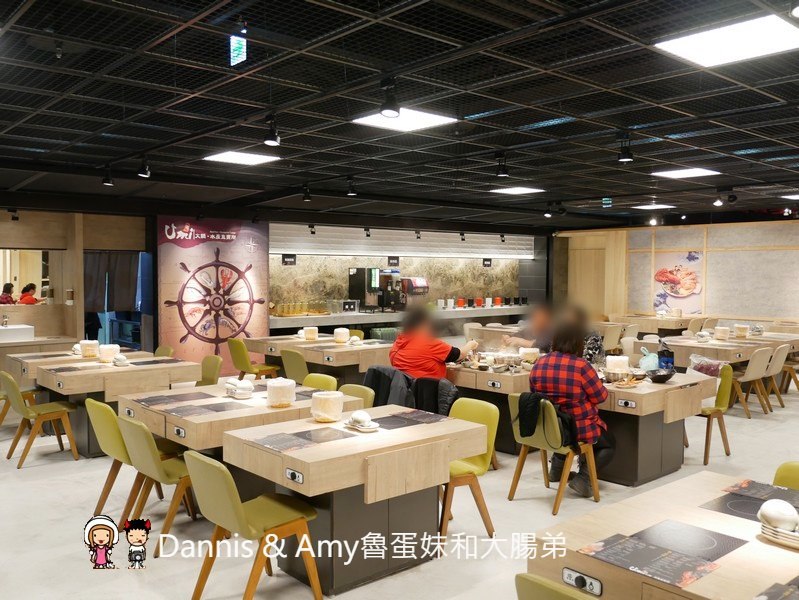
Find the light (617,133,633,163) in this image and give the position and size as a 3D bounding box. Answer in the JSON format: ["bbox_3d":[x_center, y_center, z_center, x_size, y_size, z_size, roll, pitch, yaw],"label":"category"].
[{"bbox_3d":[1.791,-1.211,5.882,0.120,0.235,0.120,-2,3,-42],"label":"light"}]

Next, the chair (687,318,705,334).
[{"bbox_3d":[5.287,0.738,13.636,0.460,0.780,0.510,-2,3,-41],"label":"chair"}]

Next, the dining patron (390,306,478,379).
[{"bbox_3d":[0.394,0.732,6.423,0.780,1.300,0.580,-2,3,-42],"label":"dining patron"}]

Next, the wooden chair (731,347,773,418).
[{"bbox_3d":[3.961,0.941,8.630,0.460,0.770,0.530,-2,3,-42],"label":"wooden chair"}]

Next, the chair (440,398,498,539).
[{"bbox_3d":[0.270,1.061,4.534,0.510,0.780,0.460,-2,3,-41],"label":"chair"}]

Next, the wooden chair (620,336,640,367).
[{"bbox_3d":[3.139,0.871,9.351,0.450,0.790,0.540,-2,3,-42],"label":"wooden chair"}]

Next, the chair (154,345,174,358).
[{"bbox_3d":[-2.872,0.925,8.340,0.530,0.770,0.460,-2,3,-42],"label":"chair"}]

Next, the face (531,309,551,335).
[{"bbox_3d":[1.492,0.200,7.776,0.200,0.250,0.170,-2,3,-41],"label":"face"}]

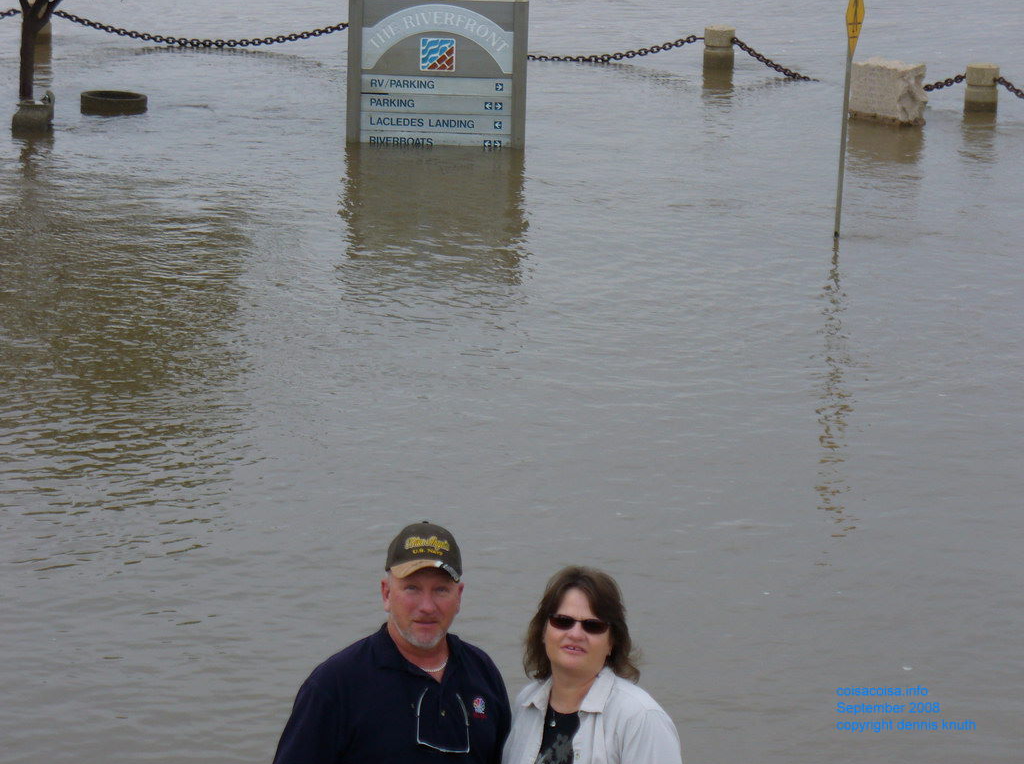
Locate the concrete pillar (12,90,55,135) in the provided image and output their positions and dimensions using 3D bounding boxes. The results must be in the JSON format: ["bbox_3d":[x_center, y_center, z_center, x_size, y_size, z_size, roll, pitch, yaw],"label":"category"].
[{"bbox_3d":[-5.636,-3.154,44.305,0.470,0.480,0.420,2,14,0],"label":"concrete pillar"}]

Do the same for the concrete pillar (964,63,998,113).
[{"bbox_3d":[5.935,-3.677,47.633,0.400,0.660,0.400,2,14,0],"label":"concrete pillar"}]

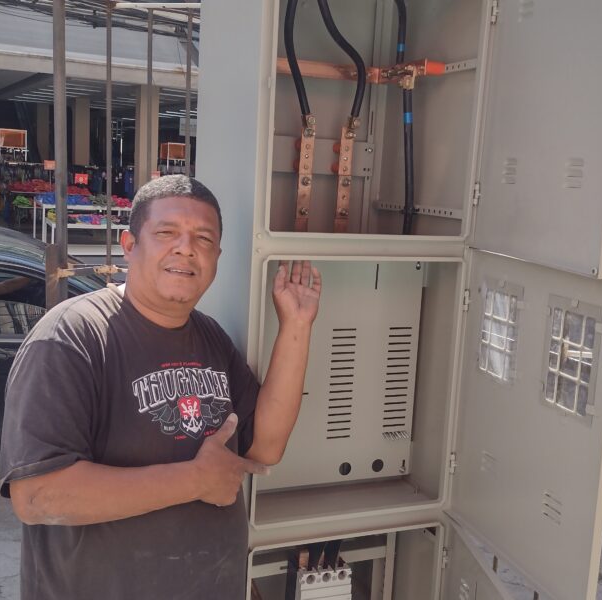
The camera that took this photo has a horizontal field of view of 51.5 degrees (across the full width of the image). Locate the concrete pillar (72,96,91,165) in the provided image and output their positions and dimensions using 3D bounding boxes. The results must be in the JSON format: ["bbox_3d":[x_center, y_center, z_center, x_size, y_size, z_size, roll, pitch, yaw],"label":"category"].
[{"bbox_3d":[-6.206,-3.892,17.691,0.380,3.600,0.380,-2,11,-29],"label":"concrete pillar"}]

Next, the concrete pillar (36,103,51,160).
[{"bbox_3d":[-8.603,-4.736,20.891,0.380,3.600,0.380,-2,11,-29],"label":"concrete pillar"}]

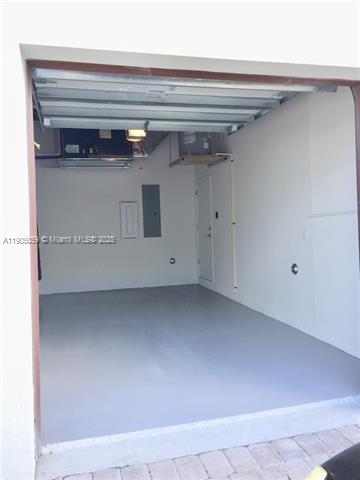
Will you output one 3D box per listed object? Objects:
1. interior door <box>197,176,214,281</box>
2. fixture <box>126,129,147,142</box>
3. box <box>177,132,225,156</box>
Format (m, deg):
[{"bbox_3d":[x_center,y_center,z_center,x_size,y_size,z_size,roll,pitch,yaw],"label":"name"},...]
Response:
[{"bbox_3d":[0.518,-0.208,8.388,0.070,2.050,0.900,-2,2,-14],"label":"interior door"},{"bbox_3d":[-0.625,-1.533,5.740,0.270,0.170,0.220,-2,2,-14],"label":"fixture"},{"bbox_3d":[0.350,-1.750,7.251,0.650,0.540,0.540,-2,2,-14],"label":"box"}]

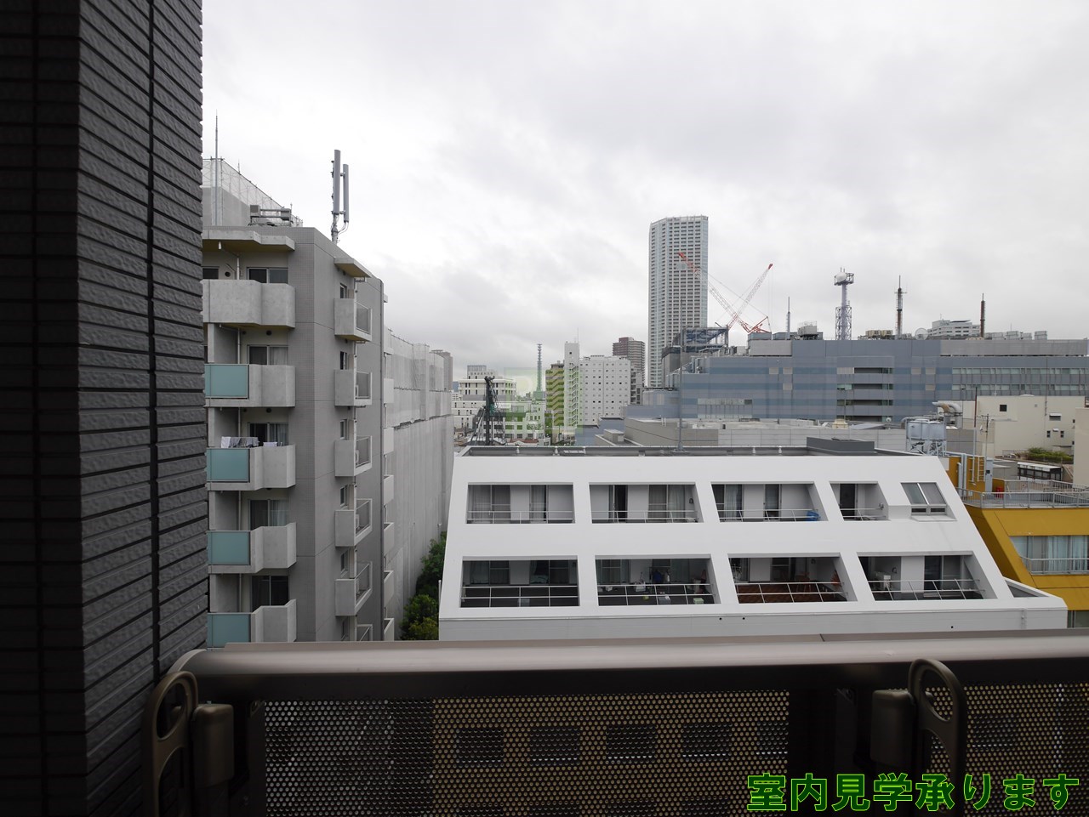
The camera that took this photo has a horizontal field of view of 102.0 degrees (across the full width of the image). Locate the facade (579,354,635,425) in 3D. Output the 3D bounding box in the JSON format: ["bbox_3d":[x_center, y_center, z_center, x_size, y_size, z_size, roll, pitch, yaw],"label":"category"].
[{"bbox_3d":[29.406,-2.780,213.000,25.000,44.500,15.000,0,1,-3],"label":"facade"}]

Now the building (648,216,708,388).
[{"bbox_3d":[123.895,-78.817,410.000,50.000,184.500,46.000,0,1,9],"label":"building"}]

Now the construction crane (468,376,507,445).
[{"bbox_3d":[-15.408,4.681,120.000,10.000,27.500,6.000,0,1,-2],"label":"construction crane"}]

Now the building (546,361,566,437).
[{"bbox_3d":[5.865,-1.686,225.000,10.500,41.800,14.000,0,1,-2],"label":"building"}]

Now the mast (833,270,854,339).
[{"bbox_3d":[88.482,-30.227,130.000,4.600,22.000,4.500,0,1,-2],"label":"mast"}]

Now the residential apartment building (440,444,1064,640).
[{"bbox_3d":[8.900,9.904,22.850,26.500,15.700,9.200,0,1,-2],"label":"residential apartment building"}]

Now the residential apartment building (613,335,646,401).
[{"bbox_3d":[101.650,-35.530,528.550,35.000,97.000,32.000,0,1,-3],"label":"residential apartment building"}]

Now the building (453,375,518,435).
[{"bbox_3d":[-30.462,-0.225,227.000,33.000,35.500,18.000,0,1,-2],"label":"building"}]

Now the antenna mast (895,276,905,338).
[{"bbox_3d":[105.049,-29.302,130.000,2.200,19.700,2.200,0,1,-2],"label":"antenna mast"}]

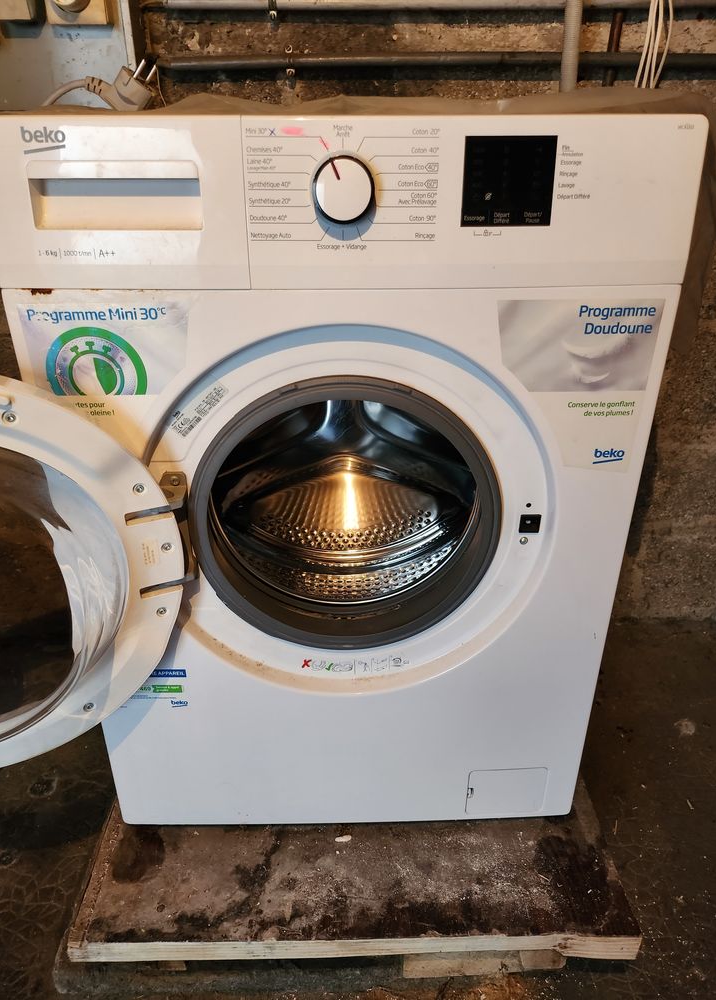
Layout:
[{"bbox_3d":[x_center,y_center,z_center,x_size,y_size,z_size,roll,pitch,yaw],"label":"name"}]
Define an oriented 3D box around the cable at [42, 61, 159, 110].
[{"bbox_3d":[-0.241,-0.399,0.677,0.115,0.052,0.055,-1,27,-1],"label":"cable"}]

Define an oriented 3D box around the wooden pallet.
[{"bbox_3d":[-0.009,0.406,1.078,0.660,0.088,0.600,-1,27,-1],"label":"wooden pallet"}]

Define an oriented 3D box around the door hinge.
[{"bbox_3d":[-0.185,0.033,0.704,0.038,0.132,0.032,-1,27,-1],"label":"door hinge"}]

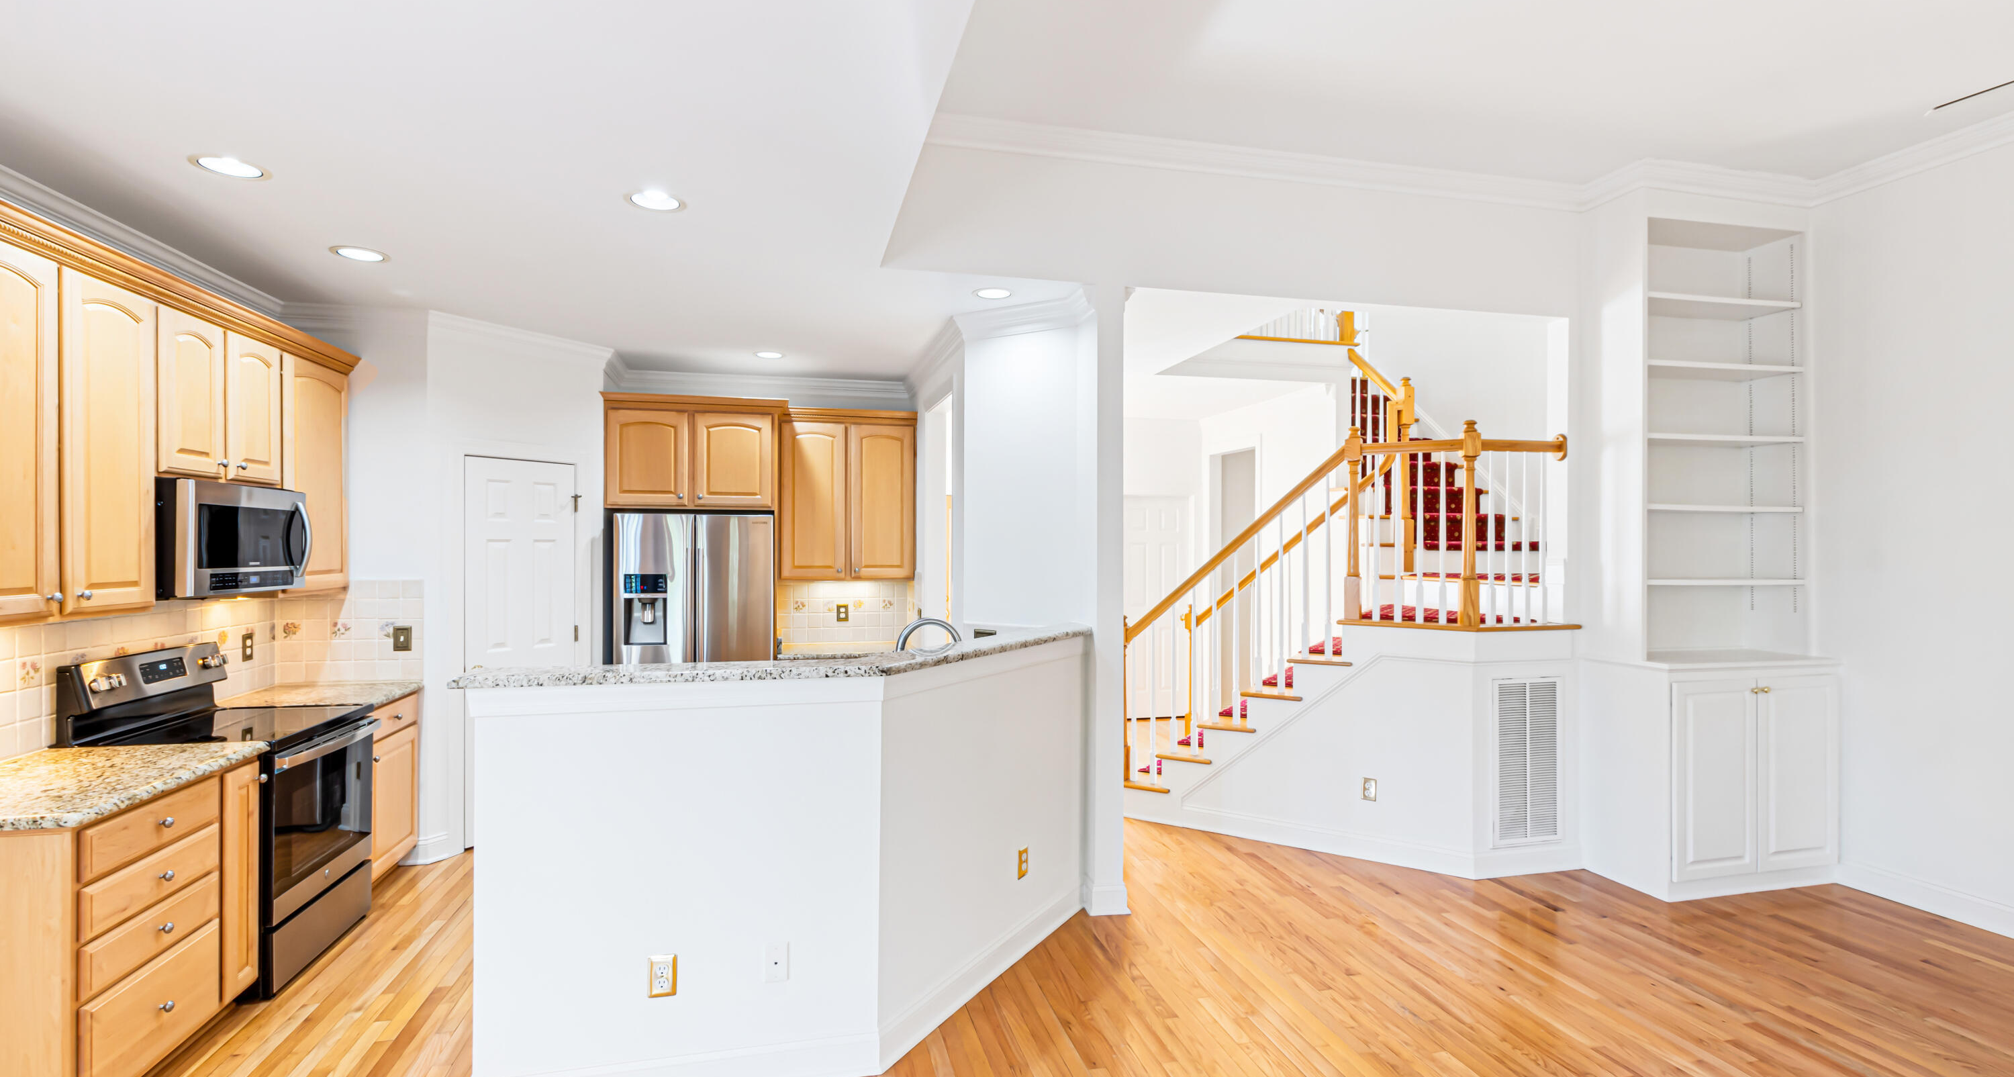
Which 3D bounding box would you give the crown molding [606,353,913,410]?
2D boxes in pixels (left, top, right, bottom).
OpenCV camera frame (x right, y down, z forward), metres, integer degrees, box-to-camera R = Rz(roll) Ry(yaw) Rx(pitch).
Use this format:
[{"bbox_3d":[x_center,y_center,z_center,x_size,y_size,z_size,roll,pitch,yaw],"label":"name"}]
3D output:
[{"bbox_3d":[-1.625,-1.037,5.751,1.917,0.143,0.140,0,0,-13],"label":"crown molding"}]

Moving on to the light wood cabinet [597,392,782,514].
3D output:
[{"bbox_3d":[-1.963,-0.514,5.396,1.030,0.679,0.670,0,0,-13],"label":"light wood cabinet"}]

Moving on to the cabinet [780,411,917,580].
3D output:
[{"bbox_3d":[-1.086,-0.283,5.751,0.880,1.125,0.370,0,0,-13],"label":"cabinet"}]

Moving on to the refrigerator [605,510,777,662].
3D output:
[{"bbox_3d":[-1.941,0.744,5.349,0.905,1.775,0.730,0,0,-13],"label":"refrigerator"}]

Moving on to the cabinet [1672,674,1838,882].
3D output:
[{"bbox_3d":[3.377,1.093,4.029,0.976,0.950,0.440,0,0,-13],"label":"cabinet"}]

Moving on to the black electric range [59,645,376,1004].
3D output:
[{"bbox_3d":[-2.927,1.028,3.171,0.710,1.170,0.760,0,-1,-15],"label":"black electric range"}]

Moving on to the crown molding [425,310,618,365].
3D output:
[{"bbox_3d":[-2.628,-1.056,4.576,0.085,0.123,0.981,0,-1,32],"label":"crown molding"}]

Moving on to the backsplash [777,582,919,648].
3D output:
[{"bbox_3d":[-1.140,0.506,5.916,0.892,0.440,0.020,0,0,-13],"label":"backsplash"}]

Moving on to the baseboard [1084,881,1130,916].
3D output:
[{"bbox_3d":[0.432,1.553,3.630,0.186,0.125,0.030,0,0,-13],"label":"baseboard"}]

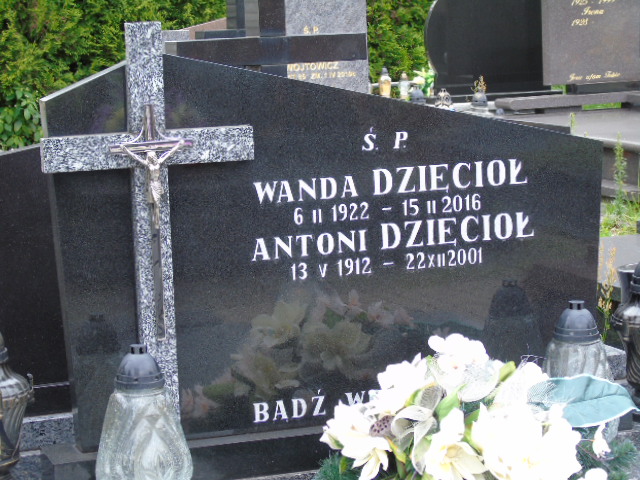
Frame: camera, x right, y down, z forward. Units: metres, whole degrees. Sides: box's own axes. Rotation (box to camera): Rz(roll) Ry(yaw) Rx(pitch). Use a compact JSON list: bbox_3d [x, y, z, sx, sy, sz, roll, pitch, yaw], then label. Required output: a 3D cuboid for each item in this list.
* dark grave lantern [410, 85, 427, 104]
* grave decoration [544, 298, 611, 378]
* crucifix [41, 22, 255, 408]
[{"bbox_3d":[0.543,-0.721,9.518,0.130,0.260,0.130,-5,8,-19],"label":"dark grave lantern"},{"bbox_3d":[0.518,0.274,3.491,0.167,0.310,0.167,-5,8,-19],"label":"grave decoration"},{"bbox_3d":[-0.312,-0.002,3.286,0.405,0.812,0.056,-5,8,-19],"label":"crucifix"}]

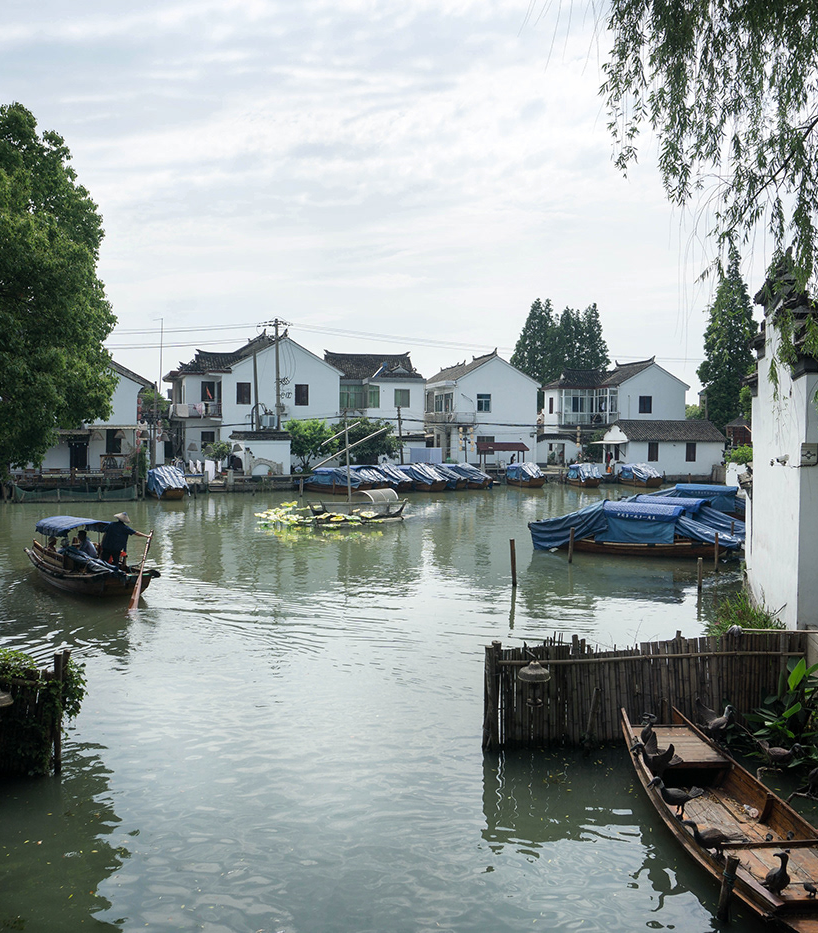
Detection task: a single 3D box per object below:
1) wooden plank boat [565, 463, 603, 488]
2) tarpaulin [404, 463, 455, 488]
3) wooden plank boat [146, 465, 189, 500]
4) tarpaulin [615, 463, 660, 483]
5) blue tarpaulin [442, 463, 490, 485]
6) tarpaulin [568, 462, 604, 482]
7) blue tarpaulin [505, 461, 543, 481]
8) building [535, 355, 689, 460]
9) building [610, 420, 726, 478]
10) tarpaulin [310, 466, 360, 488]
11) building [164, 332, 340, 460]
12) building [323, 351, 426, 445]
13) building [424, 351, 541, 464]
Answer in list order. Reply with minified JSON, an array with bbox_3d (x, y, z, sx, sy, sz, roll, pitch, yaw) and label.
[{"bbox_3d":[11.850,0.536,64.300,1.750,1.570,6.800,0,2,0],"label":"wooden plank boat"},{"bbox_3d":[1.200,0.477,59.800,1.850,1.330,6.000,0,2,-16],"label":"tarpaulin"},{"bbox_3d":[-14.527,0.825,56.000,1.954,1.622,3.000,-1,3,-25],"label":"wooden plank boat"},{"bbox_3d":[16.151,0.448,66.000,1.650,1.223,2.665,-1,3,-32],"label":"tarpaulin"},{"bbox_3d":[3.872,0.499,63.300,1.650,1.285,3.182,-1,3,-34],"label":"blue tarpaulin"},{"bbox_3d":[11.900,0.350,64.200,1.750,1.150,6.000,0,2,0],"label":"tarpaulin"},{"bbox_3d":[8.026,0.330,65.000,1.600,1.158,2.172,-1,3,-28],"label":"blue tarpaulin"},{"bbox_3d":[16.800,-4.572,82.200,11.500,8.650,8.400,-1,2,-21],"label":"building"},{"bbox_3d":[18.900,-1.357,69.800,7.500,4.200,5.000,0,2,-7],"label":"building"},{"bbox_3d":[-4.733,0.676,59.500,1.650,1.172,3.423,-2,3,-36],"label":"tarpaulin"},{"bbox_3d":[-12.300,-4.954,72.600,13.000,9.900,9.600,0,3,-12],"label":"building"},{"bbox_3d":[-3.034,-4.844,78.000,8.200,9.200,8.200,0,3,-10],"label":"building"},{"bbox_3d":[5.700,-4.717,80.000,7.900,9.000,7.600,-1,2,-27],"label":"building"}]

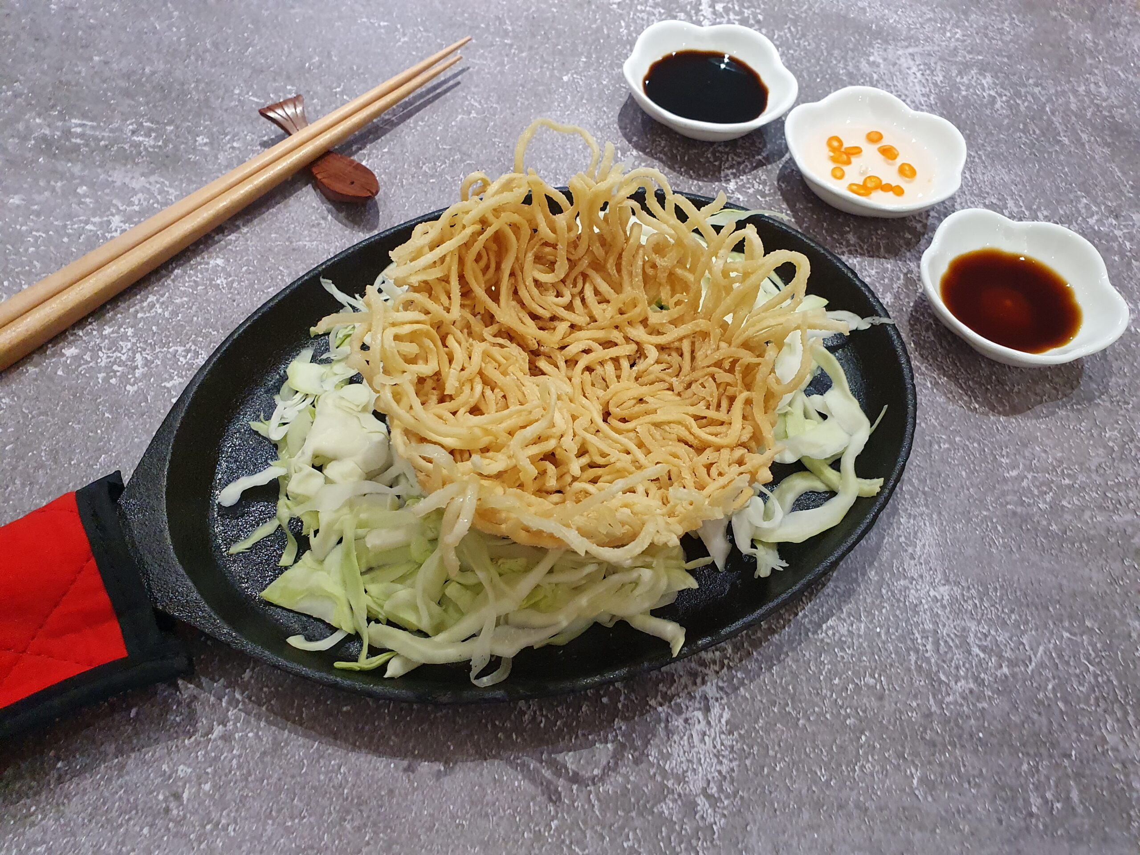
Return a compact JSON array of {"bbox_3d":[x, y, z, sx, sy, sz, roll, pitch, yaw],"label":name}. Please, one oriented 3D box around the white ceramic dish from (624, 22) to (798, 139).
[{"bbox_3d":[0.059,-0.145,0.374,0.073,0.025,0.073,2,58,-3],"label":"white ceramic dish"}]

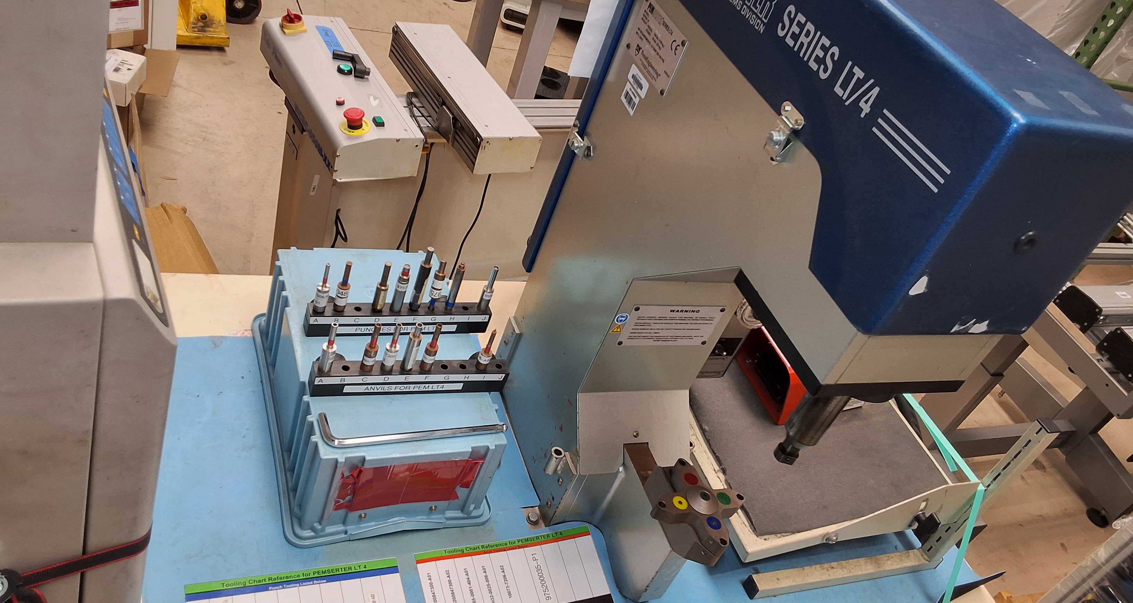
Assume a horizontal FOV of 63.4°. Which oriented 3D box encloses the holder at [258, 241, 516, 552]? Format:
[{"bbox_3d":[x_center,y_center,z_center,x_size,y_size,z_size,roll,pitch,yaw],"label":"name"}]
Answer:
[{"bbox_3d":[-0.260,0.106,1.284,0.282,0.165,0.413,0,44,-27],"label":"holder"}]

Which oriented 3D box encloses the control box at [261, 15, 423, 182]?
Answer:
[{"bbox_3d":[-0.466,-0.425,1.871,0.177,0.095,0.446,-9,49,-34],"label":"control box"}]

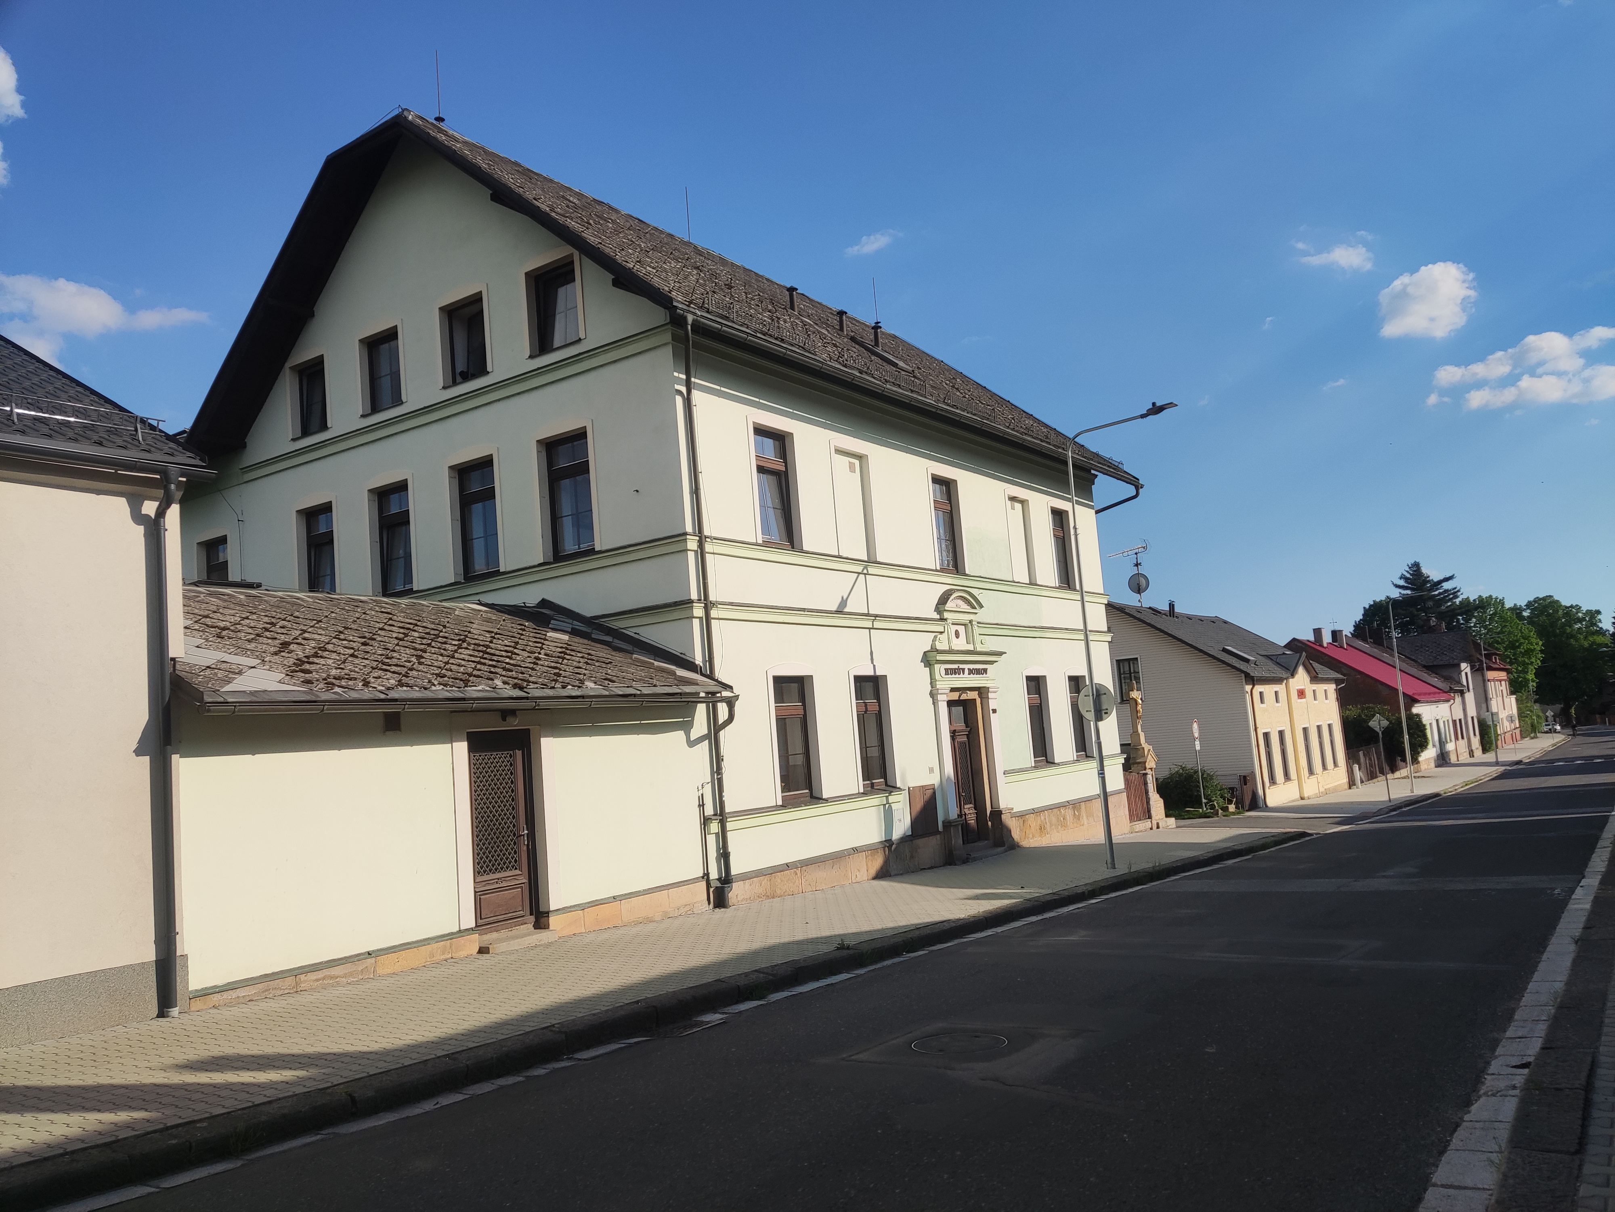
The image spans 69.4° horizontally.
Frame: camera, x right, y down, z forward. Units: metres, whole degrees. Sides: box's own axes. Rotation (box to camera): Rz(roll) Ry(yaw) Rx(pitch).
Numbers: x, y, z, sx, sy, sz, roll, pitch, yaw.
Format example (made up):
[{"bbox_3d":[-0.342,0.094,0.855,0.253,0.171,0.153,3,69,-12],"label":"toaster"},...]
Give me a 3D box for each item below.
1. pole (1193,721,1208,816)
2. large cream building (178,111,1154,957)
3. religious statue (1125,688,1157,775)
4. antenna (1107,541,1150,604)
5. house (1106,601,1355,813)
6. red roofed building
[{"bbox_3d":[13.680,5.553,40.662,0.120,3.200,0.650,-8,-8,35],"label":"pole"},{"bbox_3d":[-2.151,-1.447,28.484,14.400,15.300,20.000,-8,-8,35],"label":"large cream building"},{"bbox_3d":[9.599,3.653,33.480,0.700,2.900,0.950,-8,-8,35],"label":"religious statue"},{"bbox_3d":[13.339,-1.267,48.221,0.850,2.700,2.000,-1,-7,-23],"label":"antenna"},{"bbox_3d":[16.275,4.260,50.433,10.500,8.200,15.600,-8,-8,35],"label":"house"},{"bbox_3d":[34.645,6.440,76.553,11.600,8.700,16.800,-9,-8,36],"label":"red roofed building"}]

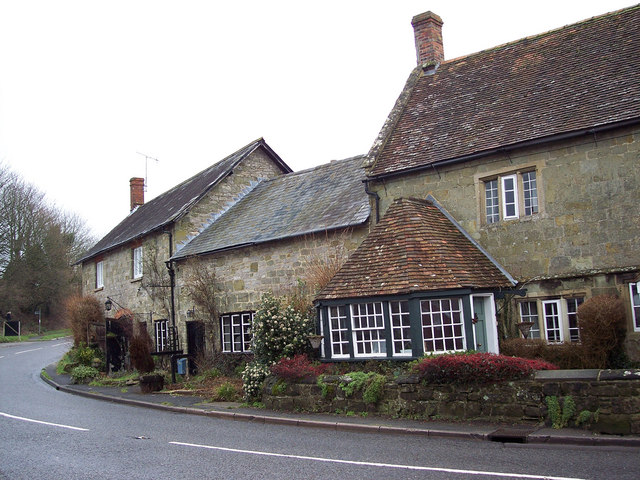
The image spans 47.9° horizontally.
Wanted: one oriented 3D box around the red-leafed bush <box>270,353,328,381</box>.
[{"bbox_3d":[-0.429,2.687,15.080,1.200,0.600,0.900,-10,-10,42],"label":"red-leafed bush"}]

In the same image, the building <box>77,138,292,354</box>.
[{"bbox_3d":[-5.254,1.082,32.066,7.835,9.237,12.922,2,-9,-32],"label":"building"}]

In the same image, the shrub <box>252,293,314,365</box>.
[{"bbox_3d":[-0.858,2.312,17.051,1.450,1.850,1.400,-10,-10,42],"label":"shrub"}]

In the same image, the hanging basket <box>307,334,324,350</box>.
[{"bbox_3d":[-0.100,2.280,16.040,0.390,0.350,0.390,-3,-8,0],"label":"hanging basket"}]

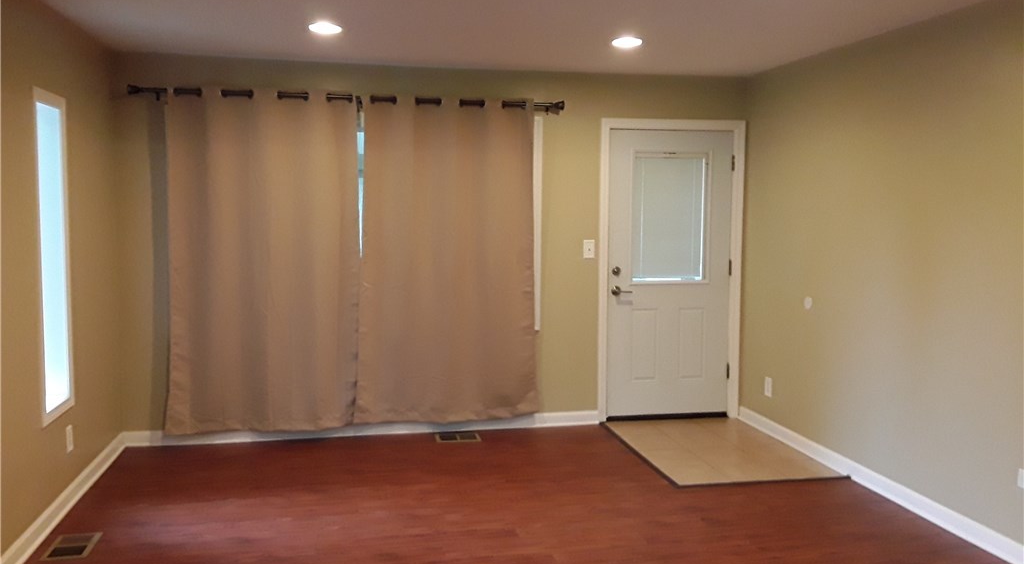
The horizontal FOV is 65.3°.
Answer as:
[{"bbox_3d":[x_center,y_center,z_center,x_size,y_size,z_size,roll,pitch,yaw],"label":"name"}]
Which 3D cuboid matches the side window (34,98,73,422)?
[{"bbox_3d":[-2.195,-0.128,3.822,0.090,1.540,0.445,-1,5,-12],"label":"side window"}]

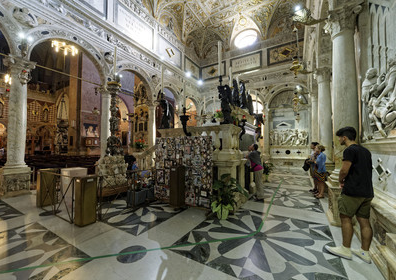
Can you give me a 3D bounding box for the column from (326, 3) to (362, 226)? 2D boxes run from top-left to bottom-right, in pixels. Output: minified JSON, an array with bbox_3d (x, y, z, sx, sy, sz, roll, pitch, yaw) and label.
[{"bbox_3d":[2.977,-0.485,3.273,0.560,4.304,0.580,-1,-2,31],"label":"column"}]

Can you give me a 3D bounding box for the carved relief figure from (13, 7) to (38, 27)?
[{"bbox_3d":[-5.607,-4.048,5.345,0.250,0.540,0.560,-2,-3,31],"label":"carved relief figure"}]

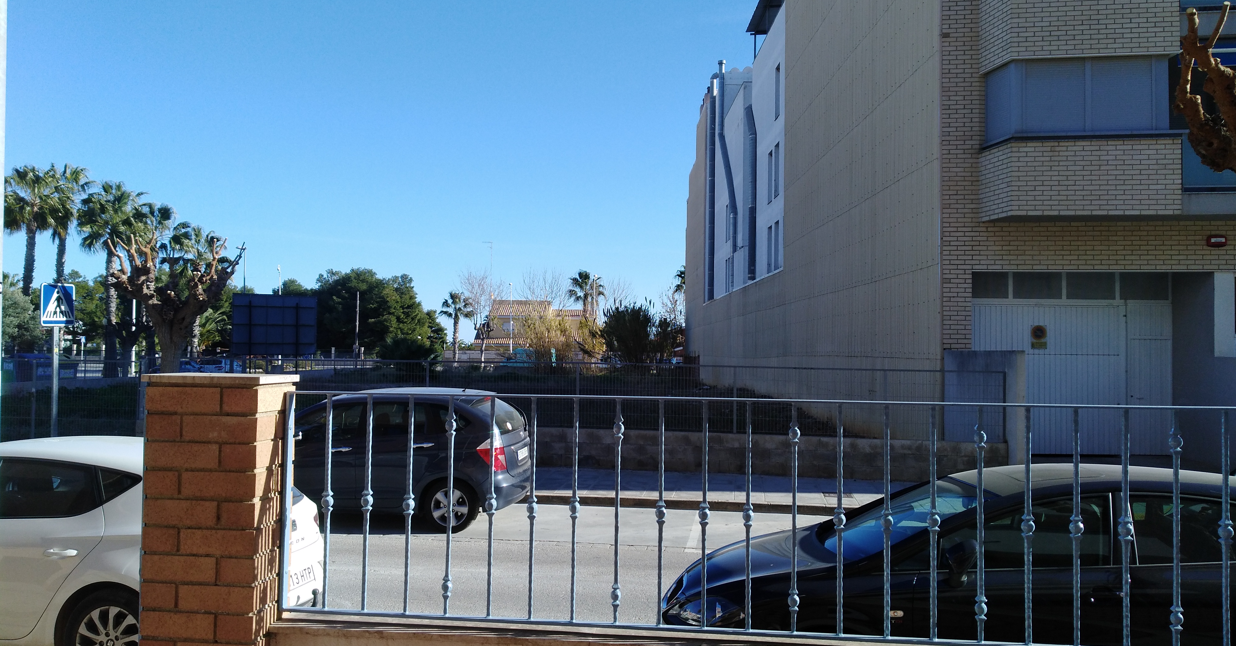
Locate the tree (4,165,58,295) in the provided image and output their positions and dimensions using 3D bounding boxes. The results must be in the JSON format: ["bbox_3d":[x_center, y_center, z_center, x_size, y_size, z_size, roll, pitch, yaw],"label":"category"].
[{"bbox_3d":[-29.111,-2.347,45.827,2.700,11.030,2.700,2,-2,-32],"label":"tree"}]

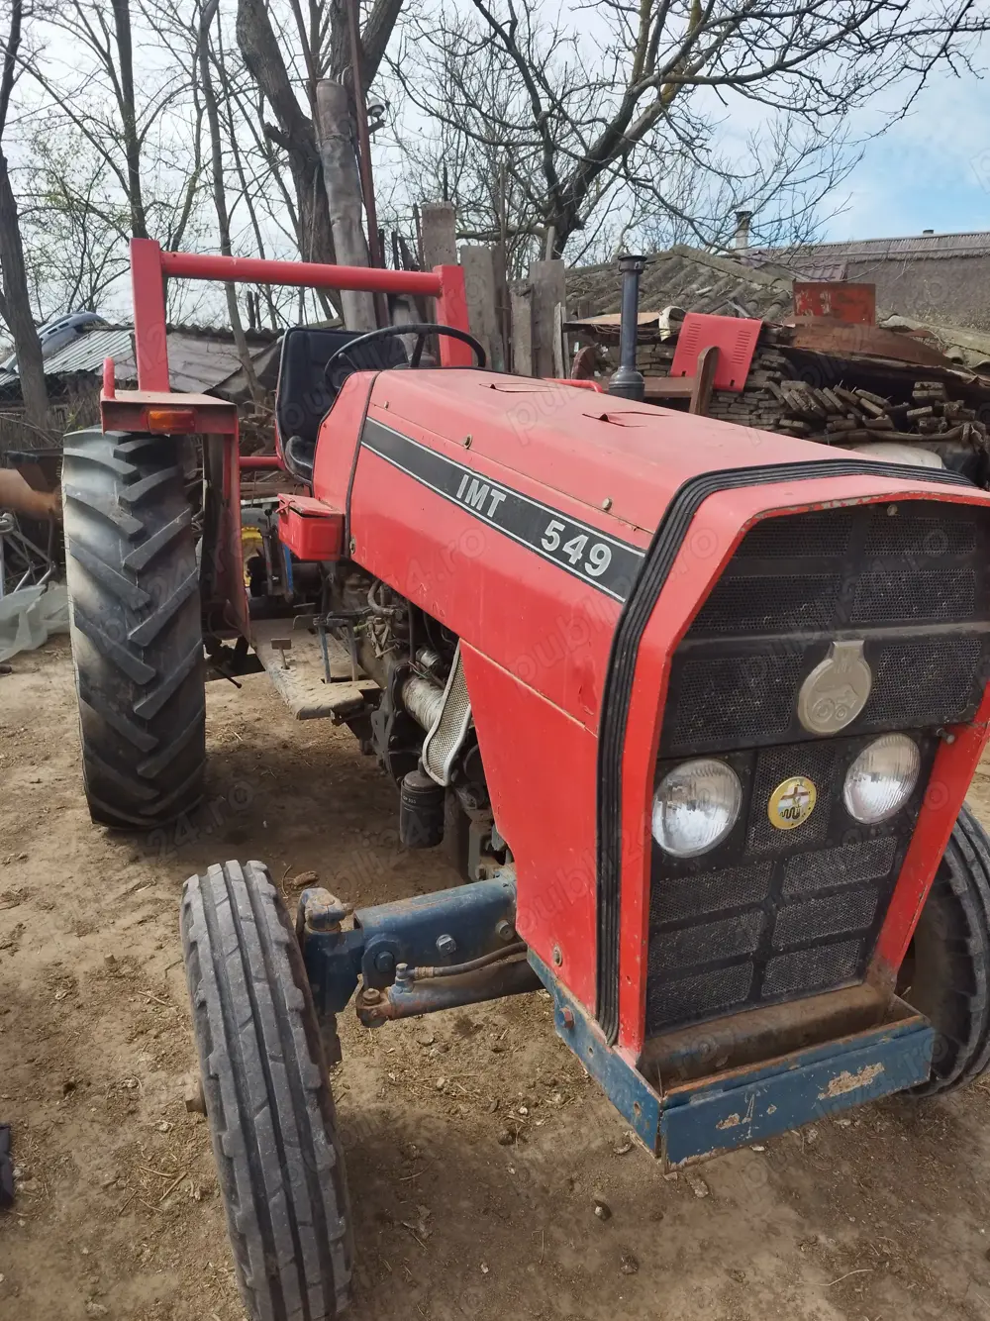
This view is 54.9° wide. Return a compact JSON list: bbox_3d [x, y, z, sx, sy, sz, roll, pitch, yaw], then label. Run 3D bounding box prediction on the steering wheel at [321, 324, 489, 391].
[{"bbox_3d":[-0.253,-0.809,2.695,0.440,0.070,0.440,-8,-9,-1],"label":"steering wheel"}]

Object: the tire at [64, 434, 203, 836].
[{"bbox_3d":[-1.274,-0.114,3.324,0.365,1.365,1.365,-4,17,-24],"label":"tire"}]

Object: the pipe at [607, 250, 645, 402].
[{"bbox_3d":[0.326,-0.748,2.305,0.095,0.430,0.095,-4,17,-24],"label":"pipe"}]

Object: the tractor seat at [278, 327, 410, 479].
[{"bbox_3d":[-0.460,-0.805,3.144,0.450,0.520,0.500,-4,17,-24],"label":"tractor seat"}]

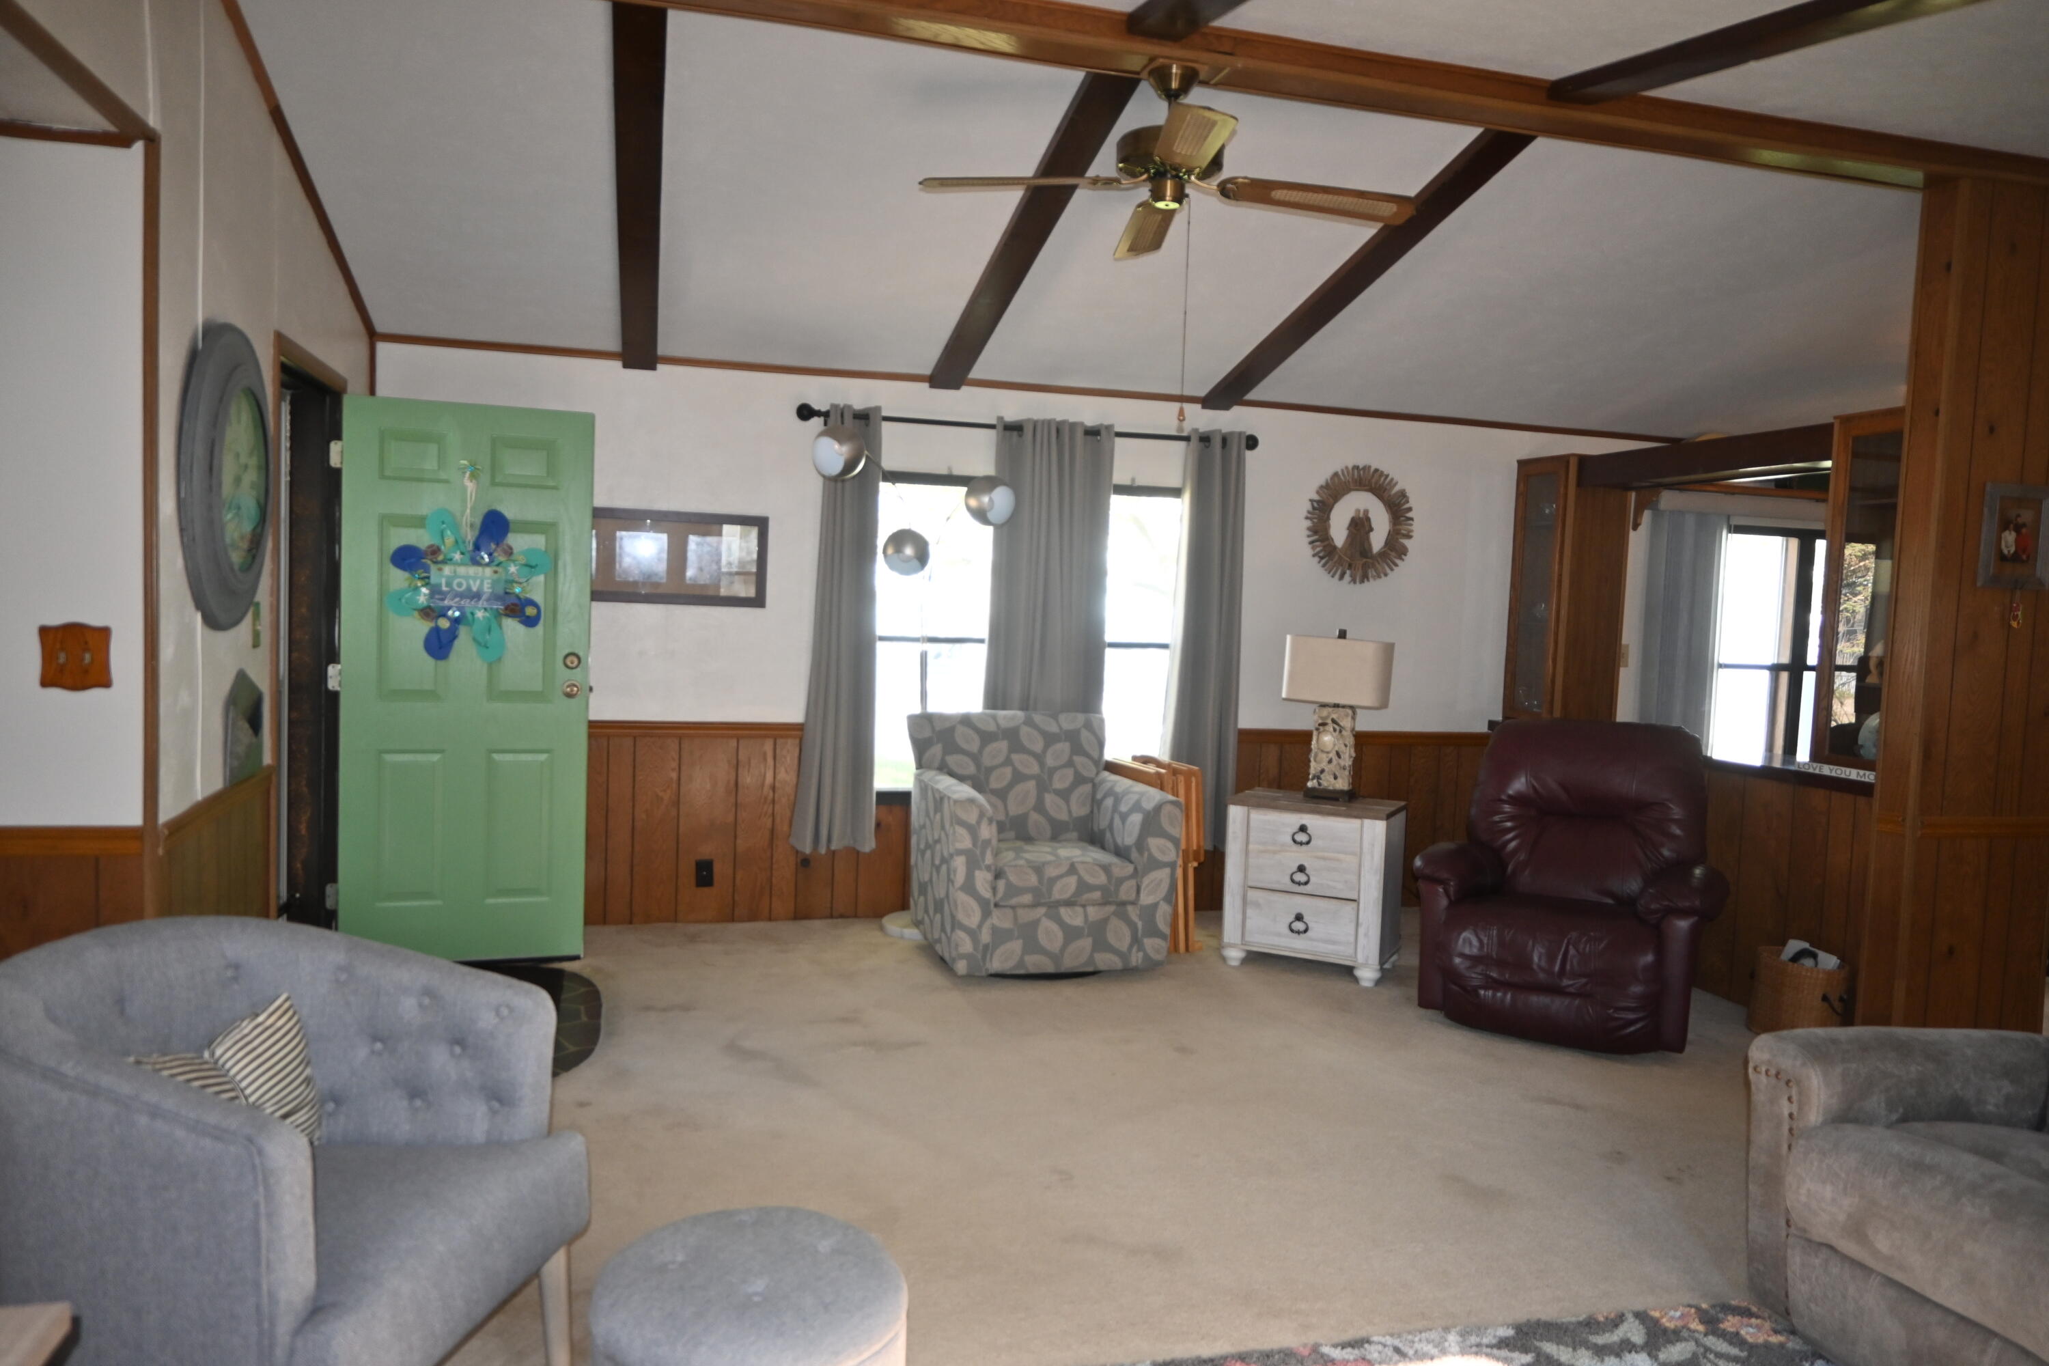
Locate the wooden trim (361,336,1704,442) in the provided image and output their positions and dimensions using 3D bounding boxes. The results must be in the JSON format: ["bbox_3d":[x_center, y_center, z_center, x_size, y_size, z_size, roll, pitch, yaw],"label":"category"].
[{"bbox_3d":[0.383,-1.236,5.886,5.848,0.036,0.022,1,4,-15],"label":"wooden trim"}]

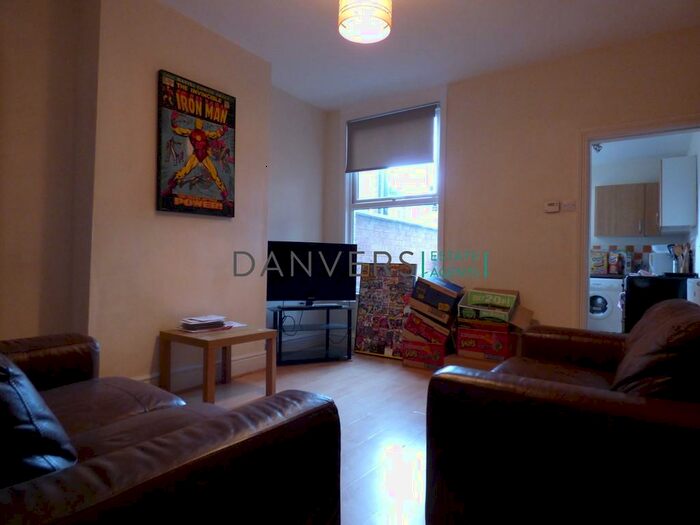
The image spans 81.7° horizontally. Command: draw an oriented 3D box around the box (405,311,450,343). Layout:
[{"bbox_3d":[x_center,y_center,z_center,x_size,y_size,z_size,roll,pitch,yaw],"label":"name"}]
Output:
[{"bbox_3d":[0.745,0.590,3.710,0.370,0.180,0.290,24,10,24],"label":"box"}]

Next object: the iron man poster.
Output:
[{"bbox_3d":[-1.074,-0.812,2.914,0.030,0.935,0.610,1,0,36],"label":"iron man poster"}]

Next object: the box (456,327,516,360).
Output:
[{"bbox_3d":[1.115,0.655,3.320,0.375,0.240,0.290,1,0,33],"label":"box"}]

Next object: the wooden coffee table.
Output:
[{"bbox_3d":[-0.899,0.695,2.788,0.550,0.450,0.550,1,0,37],"label":"wooden coffee table"}]

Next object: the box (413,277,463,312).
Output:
[{"bbox_3d":[0.829,0.282,3.770,0.370,0.193,0.273,23,17,25],"label":"box"}]

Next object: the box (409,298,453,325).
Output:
[{"bbox_3d":[0.763,0.433,3.690,0.375,0.100,0.290,22,9,25],"label":"box"}]

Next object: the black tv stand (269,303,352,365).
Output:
[{"bbox_3d":[-0.402,0.685,3.899,0.769,0.484,0.390,1,0,-25],"label":"black tv stand"}]

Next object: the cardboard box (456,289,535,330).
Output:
[{"bbox_3d":[1.157,0.369,3.347,0.420,0.220,0.290,1,0,33],"label":"cardboard box"}]

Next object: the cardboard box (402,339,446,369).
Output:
[{"bbox_3d":[0.712,0.828,3.681,0.370,0.235,0.290,1,0,26],"label":"cardboard box"}]

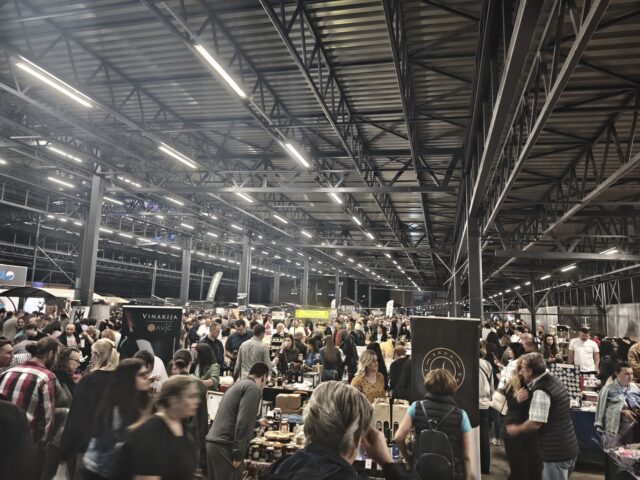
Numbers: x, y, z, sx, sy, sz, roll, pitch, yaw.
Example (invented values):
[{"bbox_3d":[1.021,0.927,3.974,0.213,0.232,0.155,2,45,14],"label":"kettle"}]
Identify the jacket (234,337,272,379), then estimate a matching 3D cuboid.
[{"bbox_3d":[-1.001,1.814,6.400,0.530,0.700,0.340,-2,-9,18],"label":"jacket"}]

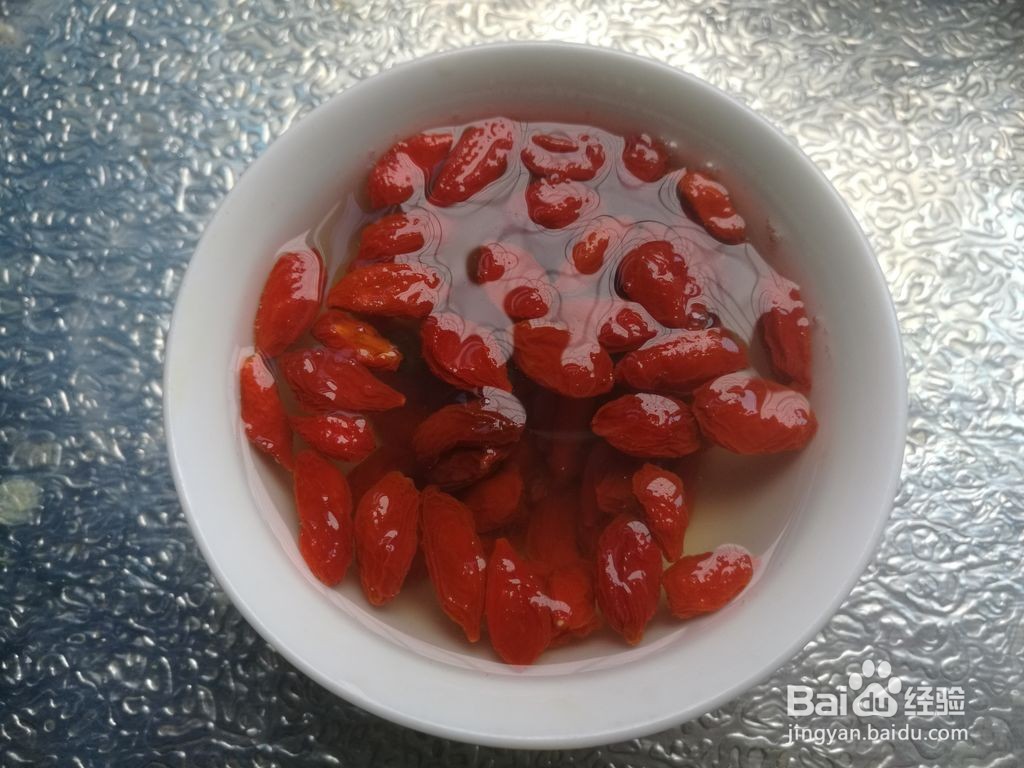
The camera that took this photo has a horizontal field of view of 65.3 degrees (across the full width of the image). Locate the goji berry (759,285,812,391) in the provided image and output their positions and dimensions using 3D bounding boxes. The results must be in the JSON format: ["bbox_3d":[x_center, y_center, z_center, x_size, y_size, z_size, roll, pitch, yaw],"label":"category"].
[{"bbox_3d":[0.044,-0.008,0.130,0.008,0.007,0.018,-8,73,-2],"label":"goji berry"}]

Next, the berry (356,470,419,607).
[{"bbox_3d":[-0.020,0.025,0.128,0.009,0.008,0.021,7,73,2],"label":"berry"}]

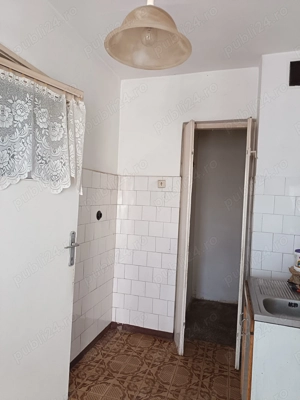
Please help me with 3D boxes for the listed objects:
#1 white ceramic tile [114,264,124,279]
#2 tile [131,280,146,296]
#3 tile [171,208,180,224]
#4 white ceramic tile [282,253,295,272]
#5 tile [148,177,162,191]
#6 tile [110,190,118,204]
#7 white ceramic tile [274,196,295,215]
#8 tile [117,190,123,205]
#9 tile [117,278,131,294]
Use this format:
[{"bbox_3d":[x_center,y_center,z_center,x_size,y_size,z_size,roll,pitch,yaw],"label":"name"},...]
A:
[{"bbox_3d":[-0.312,0.721,2.833,0.118,0.150,0.010,3,1,17],"label":"white ceramic tile"},{"bbox_3d":[-0.116,0.881,2.772,0.150,0.150,0.010,2,0,17],"label":"tile"},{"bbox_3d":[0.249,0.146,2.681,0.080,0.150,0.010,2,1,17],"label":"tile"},{"bbox_3d":[1.110,0.492,2.161,0.150,0.150,0.010,2,0,17],"label":"white ceramic tile"},{"bbox_3d":[0.059,-0.159,2.772,0.150,0.150,0.010,2,0,16],"label":"tile"},{"bbox_3d":[-0.359,-0.026,2.762,0.010,0.150,0.148,2,0,17],"label":"tile"},{"bbox_3d":[1.056,0.039,2.182,0.150,0.150,0.010,2,0,17],"label":"white ceramic tile"},{"bbox_3d":[-0.308,-0.027,2.840,0.056,0.150,0.010,2,0,17],"label":"tile"},{"bbox_3d":[-0.254,0.878,2.808,0.150,0.150,0.010,2,0,17],"label":"tile"}]

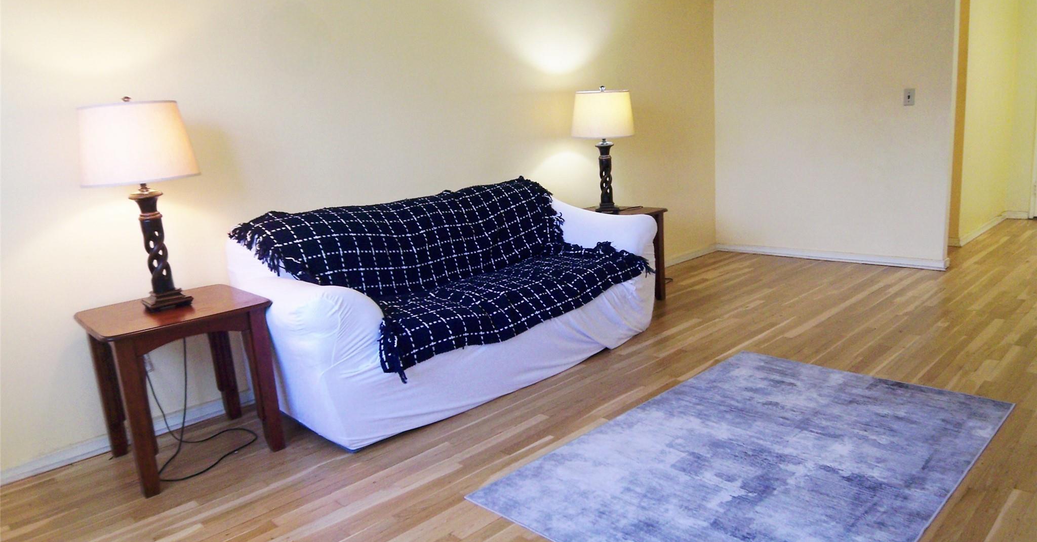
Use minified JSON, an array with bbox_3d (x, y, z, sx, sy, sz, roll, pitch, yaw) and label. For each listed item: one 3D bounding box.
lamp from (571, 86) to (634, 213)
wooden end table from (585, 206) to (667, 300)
[{"bbox_3d":[0.569,-0.798,4.529,0.400,0.807,0.400,-4,12,1],"label":"lamp"},{"bbox_3d":[0.596,-0.079,4.538,0.585,0.607,0.560,-15,17,-42],"label":"wooden end table"}]

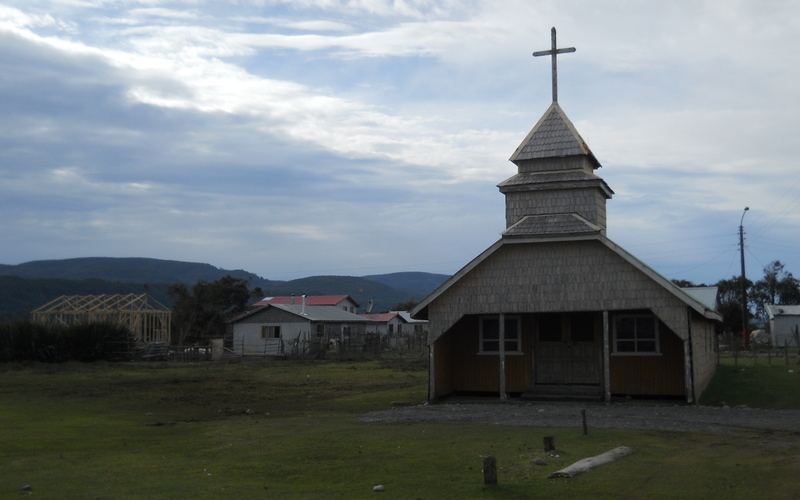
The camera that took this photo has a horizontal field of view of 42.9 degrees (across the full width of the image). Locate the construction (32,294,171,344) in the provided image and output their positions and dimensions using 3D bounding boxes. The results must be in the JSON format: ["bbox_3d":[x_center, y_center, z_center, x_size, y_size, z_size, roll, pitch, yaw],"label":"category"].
[{"bbox_3d":[-22.451,5.263,77.000,8.400,3.900,6.400,-2,-5,20],"label":"construction"}]

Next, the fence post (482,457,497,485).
[{"bbox_3d":[1.040,2.548,11.820,0.150,0.330,0.150,-1,-5,0],"label":"fence post"}]

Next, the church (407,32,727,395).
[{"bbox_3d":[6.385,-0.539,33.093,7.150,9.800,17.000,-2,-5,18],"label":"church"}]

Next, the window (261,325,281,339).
[{"bbox_3d":[-9.678,6.091,76.000,1.600,1.080,0.120,-2,-5,20],"label":"window"}]

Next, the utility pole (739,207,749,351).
[{"bbox_3d":[25.445,2.102,75.000,0.600,10.500,0.400,-1,-5,0],"label":"utility pole"}]

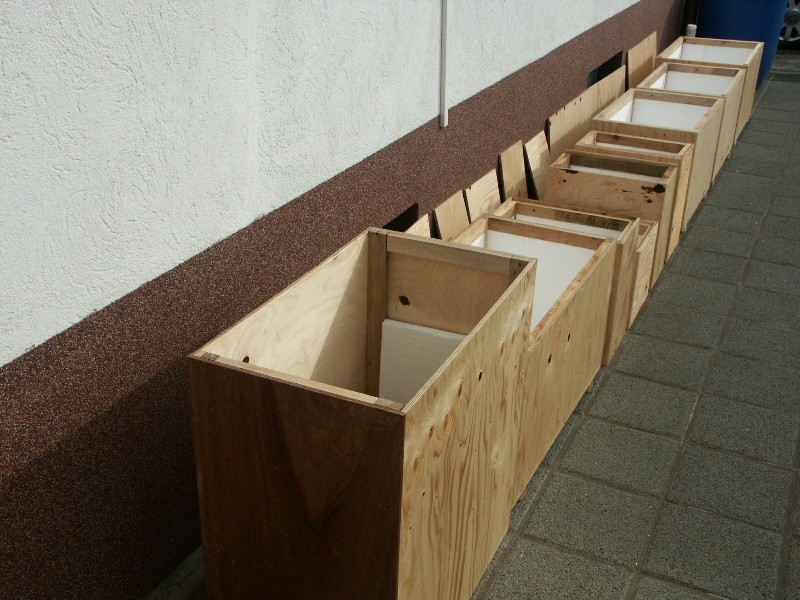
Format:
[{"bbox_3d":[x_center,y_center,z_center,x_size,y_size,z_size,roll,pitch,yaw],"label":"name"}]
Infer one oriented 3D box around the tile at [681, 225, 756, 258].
[{"bbox_3d":[1.514,-0.263,3.961,0.299,0.045,0.294,13,30,25],"label":"tile"}]

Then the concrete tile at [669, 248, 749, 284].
[{"bbox_3d":[1.330,-0.133,3.592,0.302,0.040,0.286,13,31,25],"label":"concrete tile"}]

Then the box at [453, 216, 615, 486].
[{"bbox_3d":[0.308,0.155,2.604,0.468,0.501,0.869,13,30,25],"label":"box"}]

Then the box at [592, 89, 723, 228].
[{"bbox_3d":[1.328,-0.747,4.320,0.494,0.495,0.731,13,30,25],"label":"box"}]

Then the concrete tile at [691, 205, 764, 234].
[{"bbox_3d":[1.601,-0.376,4.045,0.302,0.040,0.286,13,31,25],"label":"concrete tile"}]

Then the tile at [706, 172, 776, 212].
[{"bbox_3d":[1.864,-0.576,4.555,0.299,0.045,0.597,13,30,25],"label":"tile"}]

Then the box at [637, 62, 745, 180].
[{"bbox_3d":[1.643,-1.024,4.731,0.460,0.470,0.740,13,31,25],"label":"box"}]

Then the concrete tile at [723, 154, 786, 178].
[{"bbox_3d":[2.008,-0.739,4.724,0.302,0.040,0.286,13,31,25],"label":"concrete tile"}]

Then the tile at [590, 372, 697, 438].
[{"bbox_3d":[0.788,0.352,2.685,0.302,0.040,0.286,13,31,25],"label":"tile"}]

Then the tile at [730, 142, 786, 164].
[{"bbox_3d":[2.215,-0.890,5.149,0.299,0.045,0.294,13,30,25],"label":"tile"}]

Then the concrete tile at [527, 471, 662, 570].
[{"bbox_3d":[0.517,0.594,2.232,0.302,0.040,0.286,13,31,25],"label":"concrete tile"}]

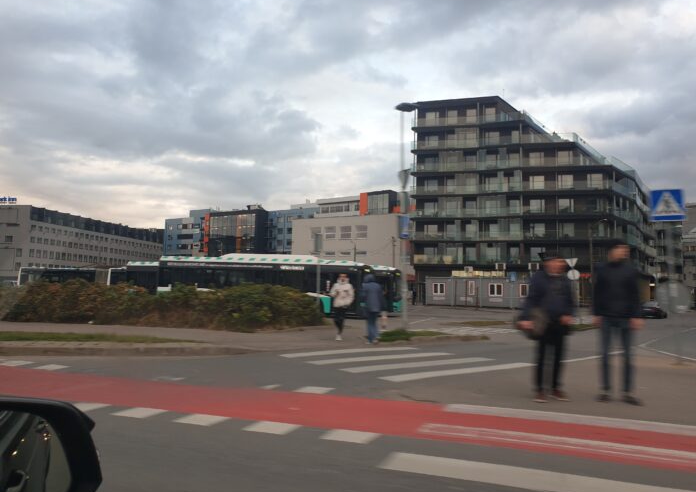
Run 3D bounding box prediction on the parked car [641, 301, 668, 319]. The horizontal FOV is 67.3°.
[{"bbox_3d":[20.900,4.225,36.100,1.800,1.450,4.300,-3,-7,40],"label":"parked car"}]

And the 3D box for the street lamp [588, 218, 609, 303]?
[{"bbox_3d":[25.395,2.071,53.000,1.900,9.000,0.350,1,-5,6],"label":"street lamp"}]

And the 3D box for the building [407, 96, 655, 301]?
[{"bbox_3d":[25.696,-5.050,76.253,29.000,27.400,22.000,0,-5,17],"label":"building"}]

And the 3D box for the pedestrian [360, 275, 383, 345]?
[{"bbox_3d":[0.571,1.518,12.700,0.520,1.690,0.400,1,-5,6],"label":"pedestrian"}]

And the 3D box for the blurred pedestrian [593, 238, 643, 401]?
[{"bbox_3d":[3.027,0.845,5.850,0.540,1.820,0.380,2,-5,-12],"label":"blurred pedestrian"}]

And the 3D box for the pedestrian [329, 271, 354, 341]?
[{"bbox_3d":[-0.160,1.518,12.900,0.550,1.670,0.400,2,-5,-3],"label":"pedestrian"}]

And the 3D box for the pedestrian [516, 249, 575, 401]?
[{"bbox_3d":[2.191,0.899,5.800,0.560,1.670,0.400,2,-5,-12],"label":"pedestrian"}]

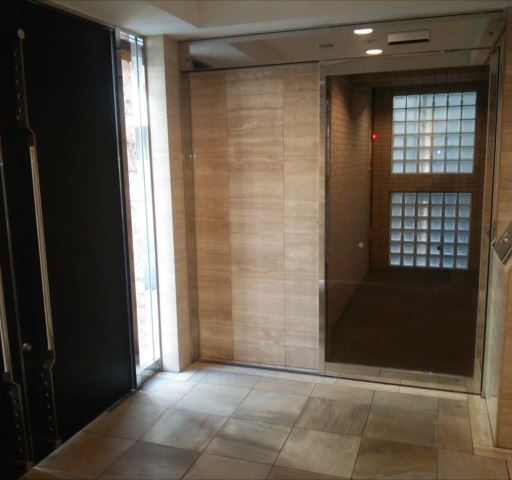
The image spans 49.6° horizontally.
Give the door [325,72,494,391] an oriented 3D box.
[{"bbox_3d":[0.939,-0.063,3.606,1.040,2.088,0.060,2,11,19],"label":"door"}]

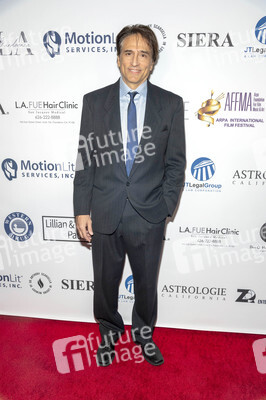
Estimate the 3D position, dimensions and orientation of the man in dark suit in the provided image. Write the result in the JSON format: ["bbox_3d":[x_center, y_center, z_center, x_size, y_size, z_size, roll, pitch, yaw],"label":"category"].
[{"bbox_3d":[-0.026,0.032,1.791,0.585,1.770,0.320,0,14,-2],"label":"man in dark suit"}]

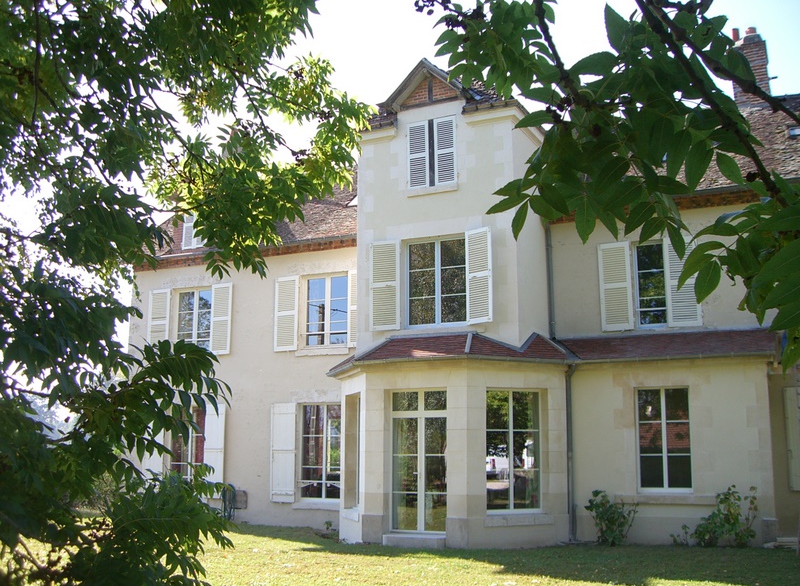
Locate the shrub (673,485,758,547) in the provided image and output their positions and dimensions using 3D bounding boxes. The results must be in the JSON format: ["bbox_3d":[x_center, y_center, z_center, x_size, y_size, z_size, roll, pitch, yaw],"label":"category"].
[{"bbox_3d":[5.359,3.801,14.959,1.300,1.050,0.750,-5,-13,24],"label":"shrub"}]

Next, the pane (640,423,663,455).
[{"bbox_3d":[4.601,2.665,16.067,0.400,0.564,0.020,-5,-13,24],"label":"pane"}]

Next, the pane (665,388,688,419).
[{"bbox_3d":[5.053,2.038,15.988,0.405,0.572,0.020,-5,-13,24],"label":"pane"}]

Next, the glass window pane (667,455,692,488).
[{"bbox_3d":[4.861,3.110,15.283,0.420,0.570,0.040,-5,-11,25],"label":"glass window pane"}]

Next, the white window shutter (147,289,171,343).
[{"bbox_3d":[-6.452,0.834,23.509,0.660,1.870,0.045,-5,-13,24],"label":"white window shutter"}]

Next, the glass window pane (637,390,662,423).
[{"bbox_3d":[4.468,2.011,15.701,0.420,0.570,0.040,-5,-11,25],"label":"glass window pane"}]

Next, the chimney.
[{"bbox_3d":[8.383,-5.332,21.059,0.790,1.900,0.600,-5,-13,24],"label":"chimney"}]

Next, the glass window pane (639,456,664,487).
[{"bbox_3d":[4.447,3.152,15.490,0.420,0.570,0.040,-5,-11,25],"label":"glass window pane"}]

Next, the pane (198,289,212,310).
[{"bbox_3d":[-4.559,0.170,20.729,0.465,0.475,0.030,-5,-11,26],"label":"pane"}]

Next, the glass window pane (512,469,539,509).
[{"bbox_3d":[2.224,3.447,15.379,0.501,0.663,0.030,3,-9,-15],"label":"glass window pane"}]

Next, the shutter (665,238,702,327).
[{"bbox_3d":[5.097,-0.217,15.809,0.570,1.648,0.045,-5,-11,26],"label":"shutter"}]

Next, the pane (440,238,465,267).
[{"bbox_3d":[1.099,-0.801,17.728,0.570,0.585,0.020,-5,-13,24],"label":"pane"}]

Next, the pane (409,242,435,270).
[{"bbox_3d":[0.418,-0.671,16.310,0.526,0.478,0.030,-5,-11,26],"label":"pane"}]

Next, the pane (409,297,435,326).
[{"bbox_3d":[0.428,0.347,16.845,0.540,0.530,0.040,-5,-11,25],"label":"pane"}]

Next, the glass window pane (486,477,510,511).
[{"bbox_3d":[1.705,3.422,15.237,0.444,0.653,0.030,3,-9,-15],"label":"glass window pane"}]

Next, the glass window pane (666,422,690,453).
[{"bbox_3d":[4.877,2.529,15.390,0.420,0.570,0.040,-5,-11,25],"label":"glass window pane"}]

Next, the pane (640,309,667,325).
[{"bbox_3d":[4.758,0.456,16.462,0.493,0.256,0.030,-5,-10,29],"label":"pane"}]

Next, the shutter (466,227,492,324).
[{"bbox_3d":[1.402,-0.307,15.413,0.586,1.669,0.045,-9,-14,43],"label":"shutter"}]

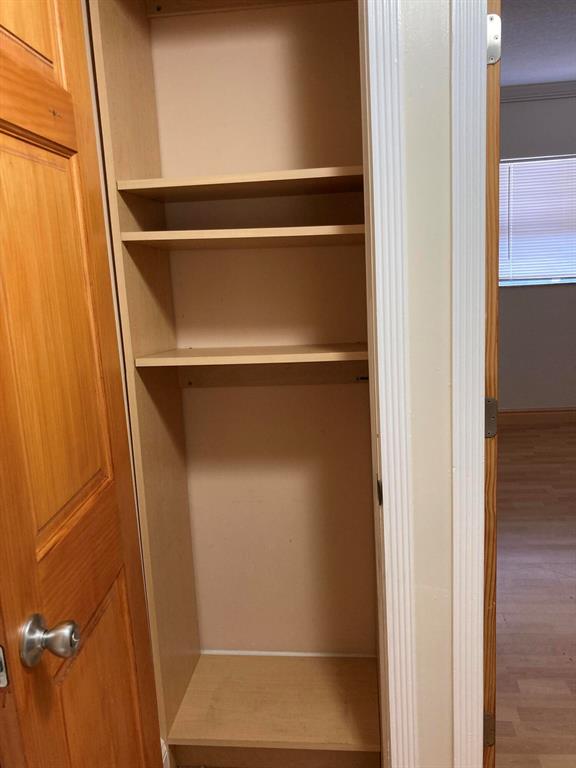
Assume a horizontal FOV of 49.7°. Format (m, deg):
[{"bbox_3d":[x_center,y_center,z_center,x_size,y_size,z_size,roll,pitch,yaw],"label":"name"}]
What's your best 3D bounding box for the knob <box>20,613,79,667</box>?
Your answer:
[{"bbox_3d":[-0.324,0.356,0.863,0.061,0.069,0.069,-3,11,3],"label":"knob"}]

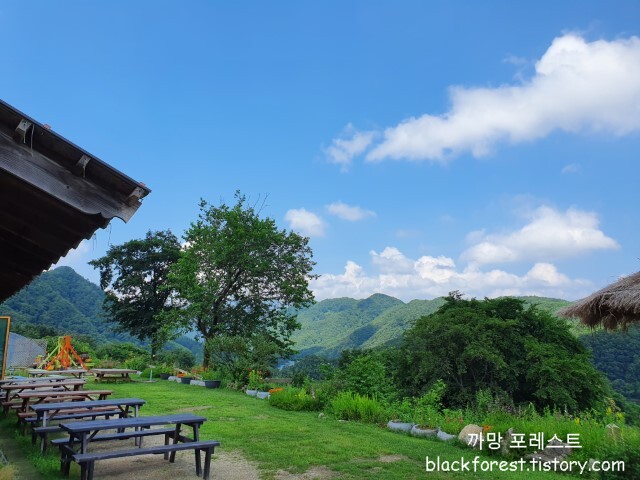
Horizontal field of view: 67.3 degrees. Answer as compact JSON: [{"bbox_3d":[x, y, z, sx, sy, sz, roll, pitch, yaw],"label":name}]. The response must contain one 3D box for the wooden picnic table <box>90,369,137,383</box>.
[{"bbox_3d":[-9.094,6.007,21.170,1.950,0.680,1.400,5,-13,-20],"label":"wooden picnic table"}]

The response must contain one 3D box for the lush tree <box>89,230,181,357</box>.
[{"bbox_3d":[-12.889,3.921,33.948,6.902,9.299,6.557,5,-13,-19],"label":"lush tree"}]

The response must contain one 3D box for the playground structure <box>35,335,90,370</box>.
[{"bbox_3d":[-16.648,7.279,31.140,3.200,2.187,3.000,7,-14,-27],"label":"playground structure"}]

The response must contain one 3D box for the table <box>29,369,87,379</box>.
[{"bbox_3d":[-10.277,5.504,18.819,1.850,0.720,1.450,9,-15,-33],"label":"table"}]

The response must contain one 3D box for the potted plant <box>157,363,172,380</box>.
[{"bbox_3d":[-7.986,6.789,24.687,0.800,0.860,0.800,1,-13,0],"label":"potted plant"}]

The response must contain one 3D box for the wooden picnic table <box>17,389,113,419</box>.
[{"bbox_3d":[-5.531,3.705,10.385,1.794,0.694,1.545,10,-16,-36],"label":"wooden picnic table"}]

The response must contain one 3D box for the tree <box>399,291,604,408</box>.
[{"bbox_3d":[6.446,3.939,17.073,7.200,4.200,6.300,-4,-13,20],"label":"tree"}]

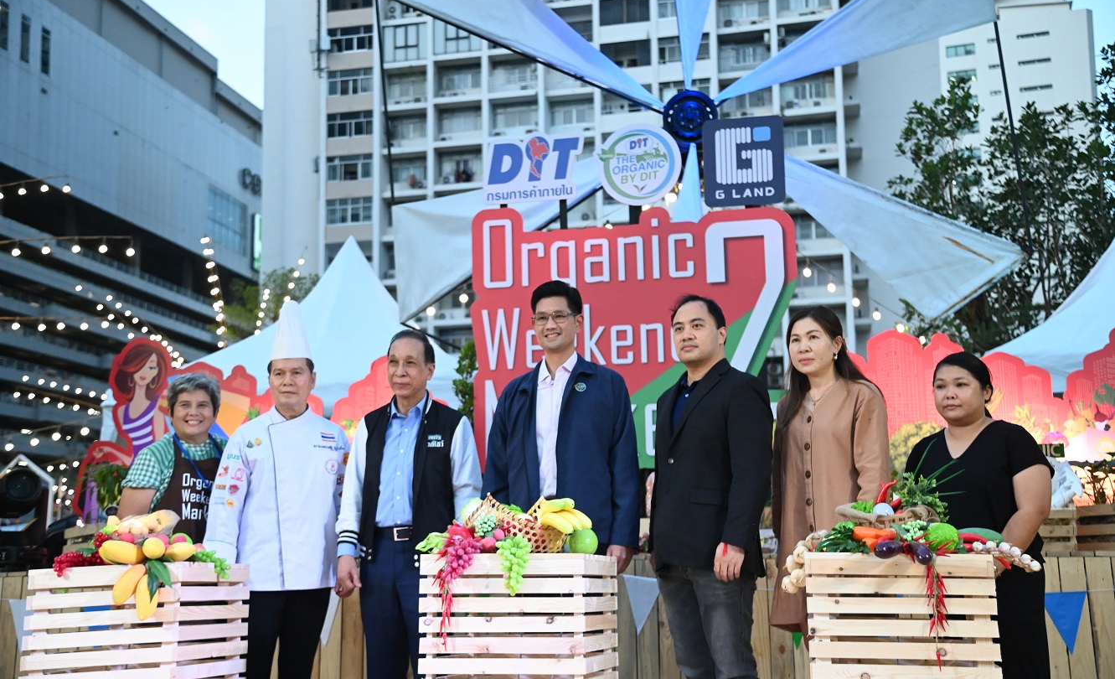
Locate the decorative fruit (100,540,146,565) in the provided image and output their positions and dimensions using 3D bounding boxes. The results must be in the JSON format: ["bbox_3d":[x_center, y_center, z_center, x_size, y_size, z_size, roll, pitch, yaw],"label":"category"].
[{"bbox_3d":[-1.369,0.668,4.284,0.140,0.075,0.080,-3,-11,10],"label":"decorative fruit"}]

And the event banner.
[{"bbox_3d":[0.429,-0.024,7.734,1.885,1.561,0.080,-3,-9,12],"label":"event banner"}]

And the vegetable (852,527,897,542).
[{"bbox_3d":[0.871,0.535,3.740,0.122,0.045,0.060,-3,-9,12],"label":"vegetable"}]

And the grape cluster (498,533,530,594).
[{"bbox_3d":[-0.129,0.659,3.977,0.095,0.172,0.080,-3,-11,10],"label":"grape cluster"}]

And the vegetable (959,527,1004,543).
[{"bbox_3d":[1.252,0.584,4.048,0.160,0.060,0.070,-1,-11,0],"label":"vegetable"}]

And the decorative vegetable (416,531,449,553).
[{"bbox_3d":[-0.374,0.611,4.109,0.115,0.070,0.090,-3,-11,10],"label":"decorative vegetable"}]

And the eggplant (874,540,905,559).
[{"bbox_3d":[0.887,0.561,3.640,0.083,0.048,0.055,-3,-9,12],"label":"eggplant"}]

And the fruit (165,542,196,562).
[{"bbox_3d":[-1.188,0.666,4.284,0.105,0.062,0.065,-3,-11,10],"label":"fruit"}]

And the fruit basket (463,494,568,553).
[{"bbox_3d":[-0.130,0.565,4.178,0.310,0.185,0.240,-3,-11,10],"label":"fruit basket"}]

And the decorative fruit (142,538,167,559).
[{"bbox_3d":[-1.204,0.622,4.070,0.070,0.066,0.070,-3,-9,12],"label":"decorative fruit"}]

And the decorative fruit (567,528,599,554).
[{"bbox_3d":[0.078,0.601,4.060,0.088,0.082,0.088,-3,-9,12],"label":"decorative fruit"}]

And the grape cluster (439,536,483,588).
[{"bbox_3d":[-0.281,0.641,3.920,0.125,0.150,0.085,-3,-9,12],"label":"grape cluster"}]

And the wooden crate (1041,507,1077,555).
[{"bbox_3d":[1.986,0.793,5.650,0.290,0.195,0.250,-3,-9,12],"label":"wooden crate"}]

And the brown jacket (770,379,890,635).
[{"bbox_3d":[0.954,0.586,4.771,0.430,0.900,0.280,-8,-13,32],"label":"brown jacket"}]

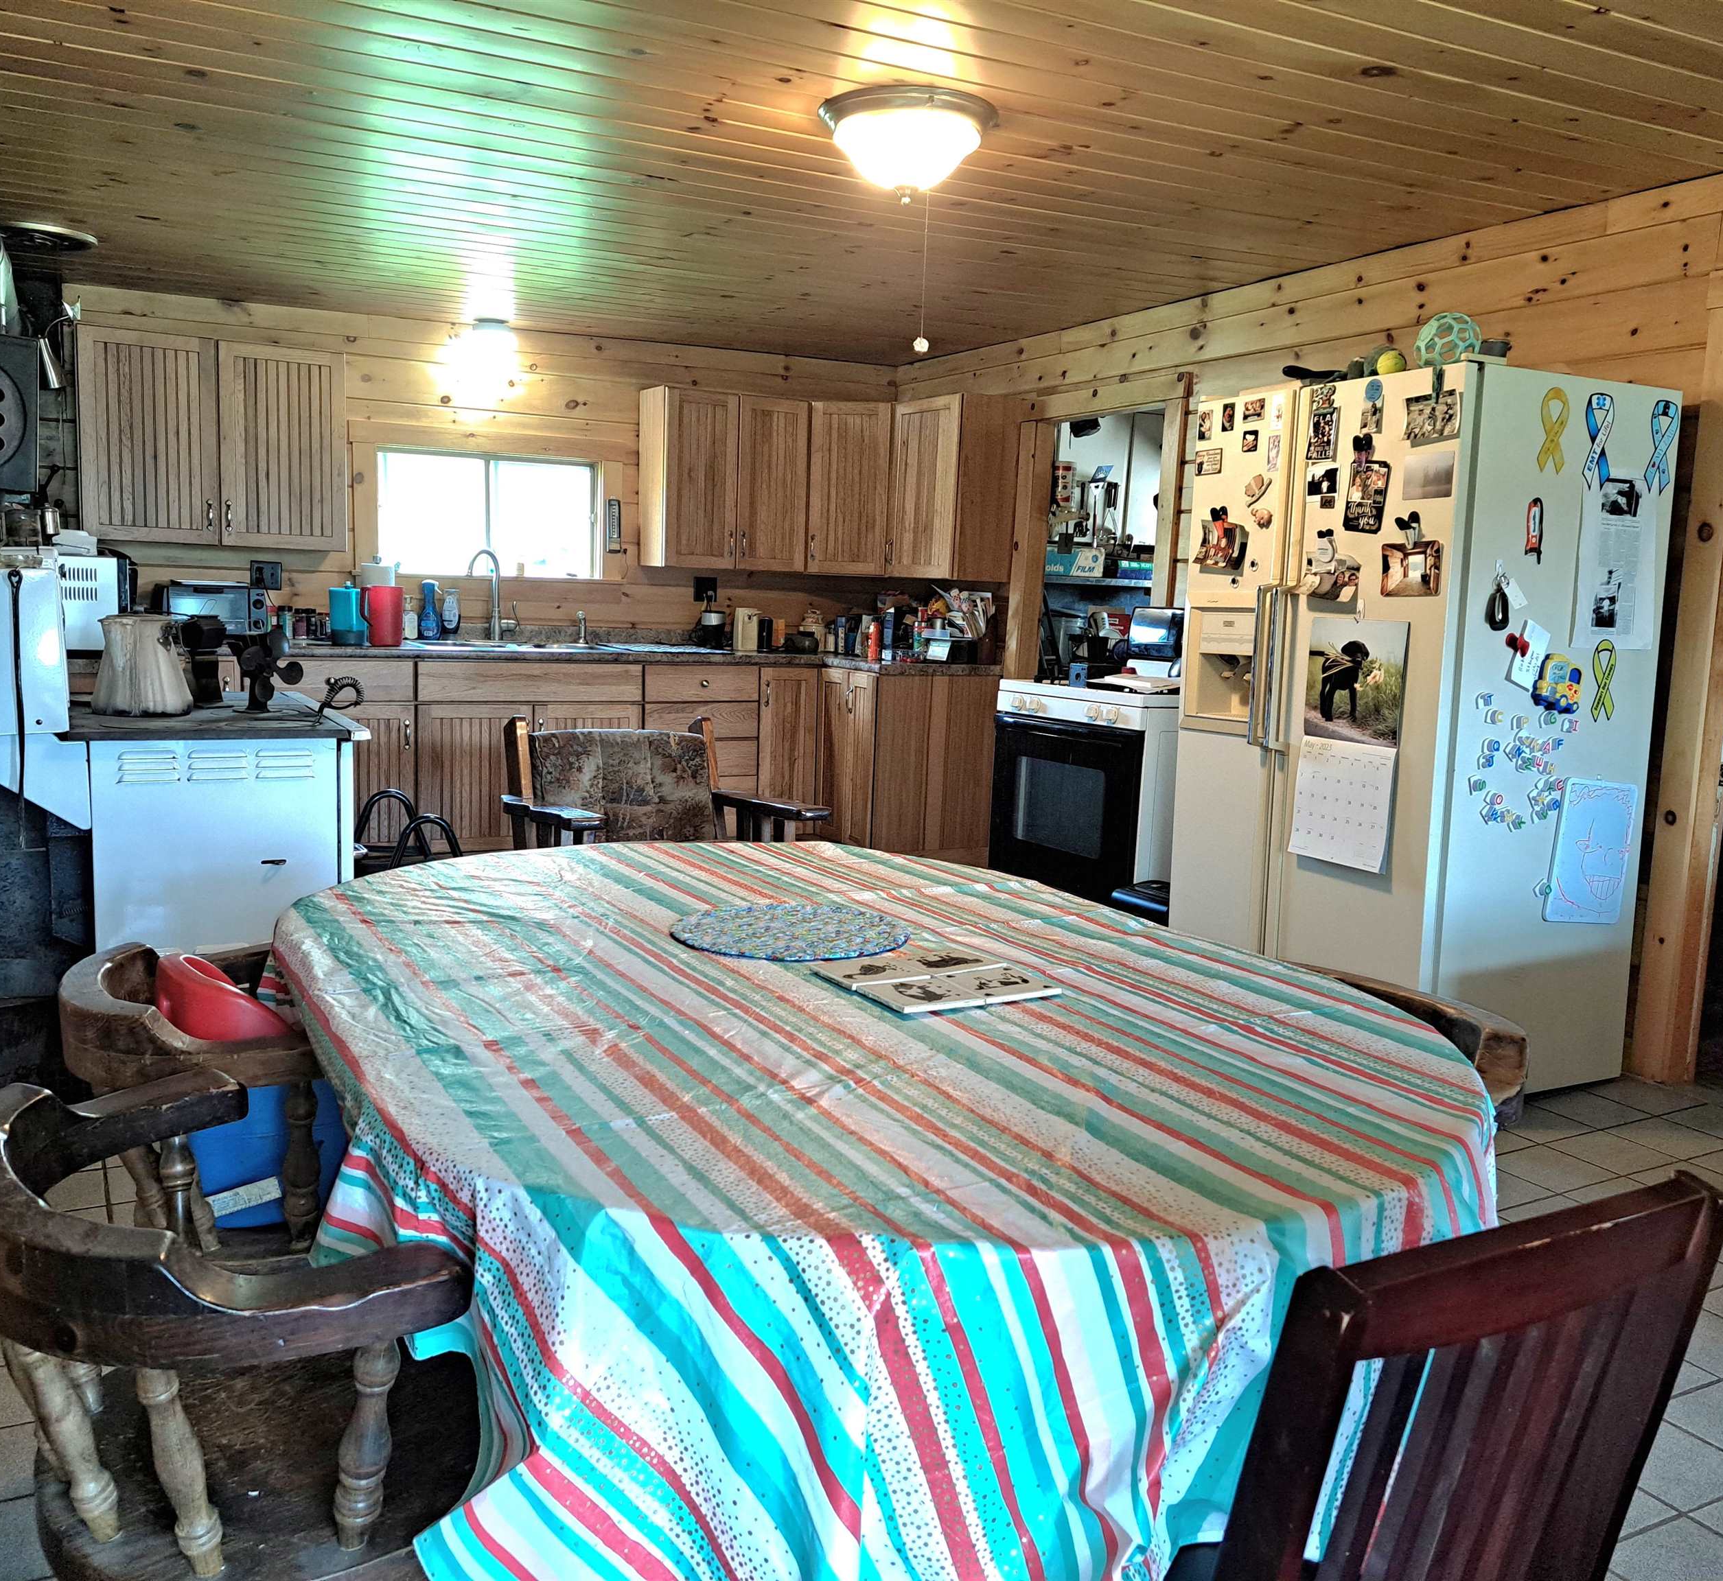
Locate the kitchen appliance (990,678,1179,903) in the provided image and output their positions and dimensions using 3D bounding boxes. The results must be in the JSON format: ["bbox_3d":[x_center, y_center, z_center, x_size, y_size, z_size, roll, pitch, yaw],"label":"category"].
[{"bbox_3d":[0.926,0.099,4.761,0.680,0.950,0.770,-2,9,-27],"label":"kitchen appliance"}]

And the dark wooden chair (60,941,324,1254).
[{"bbox_3d":[-0.783,0.552,1.922,0.510,0.720,0.590,-2,9,-27],"label":"dark wooden chair"}]

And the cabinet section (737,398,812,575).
[{"bbox_3d":[-0.470,-1.392,6.708,0.343,0.758,0.325,-2,9,-26],"label":"cabinet section"}]

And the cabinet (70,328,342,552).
[{"bbox_3d":[-2.458,-1.299,5.580,0.910,0.770,0.310,-1,8,-26],"label":"cabinet"}]

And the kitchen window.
[{"bbox_3d":[-1.570,-1.167,6.229,0.960,0.540,0.100,-2,9,-27],"label":"kitchen window"}]

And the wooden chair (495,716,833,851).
[{"bbox_3d":[-0.450,0.302,3.270,0.600,0.890,0.620,-2,8,-30],"label":"wooden chair"}]

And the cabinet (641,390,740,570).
[{"bbox_3d":[-0.750,-1.342,6.417,0.345,0.770,0.310,-1,8,-26],"label":"cabinet"}]

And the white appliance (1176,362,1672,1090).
[{"bbox_3d":[1.460,-0.158,3.935,0.775,1.750,0.900,-2,8,-28],"label":"white appliance"}]

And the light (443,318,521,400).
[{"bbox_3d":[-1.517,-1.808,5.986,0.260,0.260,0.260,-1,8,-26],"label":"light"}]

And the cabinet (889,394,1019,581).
[{"bbox_3d":[0.405,-1.297,6.358,0.310,0.770,0.430,-2,8,-30],"label":"cabinet"}]

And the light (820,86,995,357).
[{"bbox_3d":[0.102,-1.299,3.432,0.420,0.570,0.420,2,7,0],"label":"light"}]

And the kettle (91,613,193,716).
[{"bbox_3d":[-1.706,-0.303,3.467,0.225,0.240,0.210,4,8,21],"label":"kettle"}]

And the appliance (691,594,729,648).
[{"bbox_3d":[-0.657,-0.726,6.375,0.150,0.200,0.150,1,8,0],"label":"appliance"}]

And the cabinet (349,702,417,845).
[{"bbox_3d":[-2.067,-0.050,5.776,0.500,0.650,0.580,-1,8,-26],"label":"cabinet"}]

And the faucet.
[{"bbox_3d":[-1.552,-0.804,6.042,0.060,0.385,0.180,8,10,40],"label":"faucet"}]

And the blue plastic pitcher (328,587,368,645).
[{"bbox_3d":[-1.972,-0.677,5.631,0.150,0.235,0.135,-2,9,-27],"label":"blue plastic pitcher"}]

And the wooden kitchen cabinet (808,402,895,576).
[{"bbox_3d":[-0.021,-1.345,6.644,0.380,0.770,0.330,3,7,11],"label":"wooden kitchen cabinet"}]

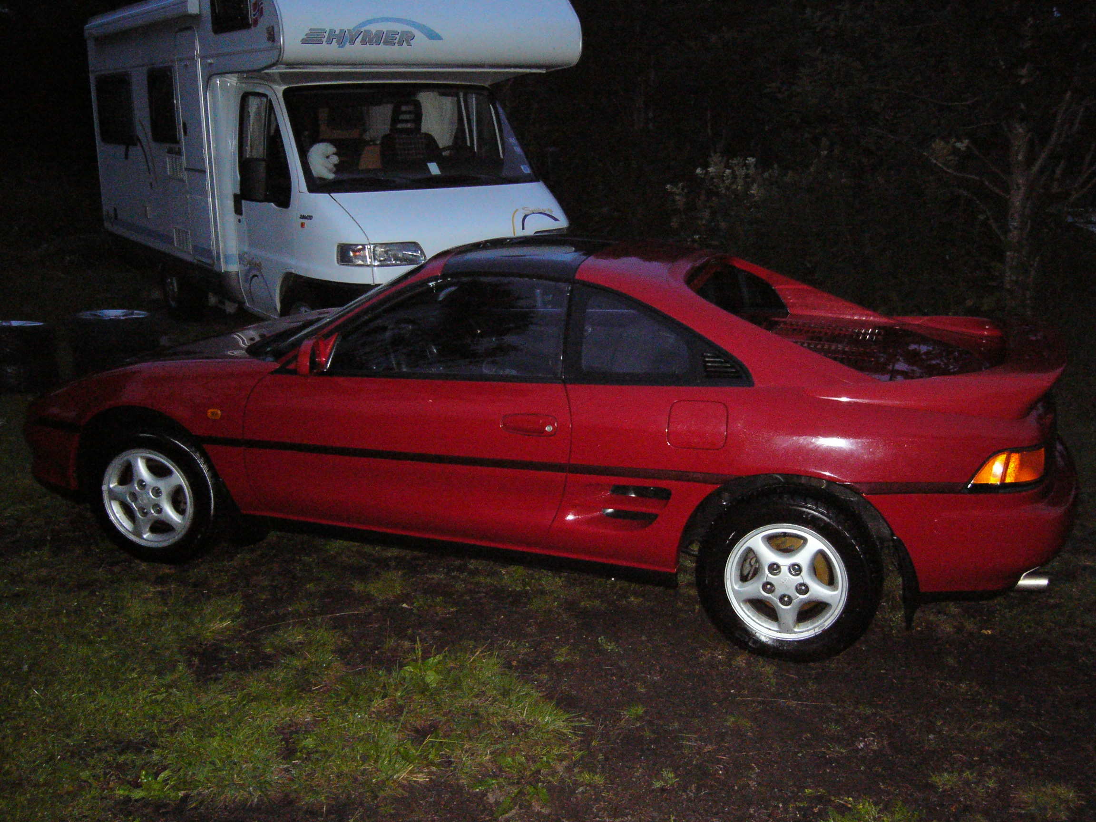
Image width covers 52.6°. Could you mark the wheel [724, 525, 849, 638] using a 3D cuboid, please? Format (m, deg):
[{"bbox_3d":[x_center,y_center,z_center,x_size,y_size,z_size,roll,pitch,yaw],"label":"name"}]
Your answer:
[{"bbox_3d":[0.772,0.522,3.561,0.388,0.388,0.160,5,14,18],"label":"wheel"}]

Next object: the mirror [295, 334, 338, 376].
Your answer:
[{"bbox_3d":[-0.801,-0.194,3.834,0.118,0.138,0.180,5,14,18],"label":"mirror"}]

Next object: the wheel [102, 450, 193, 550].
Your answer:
[{"bbox_3d":[-1.509,0.316,4.303,0.388,0.388,0.160,4,14,13],"label":"wheel"}]

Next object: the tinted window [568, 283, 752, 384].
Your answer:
[{"bbox_3d":[0.356,-0.228,3.603,0.625,0.343,0.080,5,-6,18],"label":"tinted window"}]

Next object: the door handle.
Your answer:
[{"bbox_3d":[-0.058,0.046,3.662,0.200,0.078,0.045,5,14,18],"label":"door handle"}]

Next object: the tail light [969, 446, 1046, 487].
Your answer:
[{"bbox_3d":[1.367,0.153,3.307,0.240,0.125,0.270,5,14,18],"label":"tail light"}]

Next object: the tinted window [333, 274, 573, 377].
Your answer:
[{"bbox_3d":[-0.330,-0.274,3.826,0.855,0.385,0.080,5,-6,18],"label":"tinted window"}]

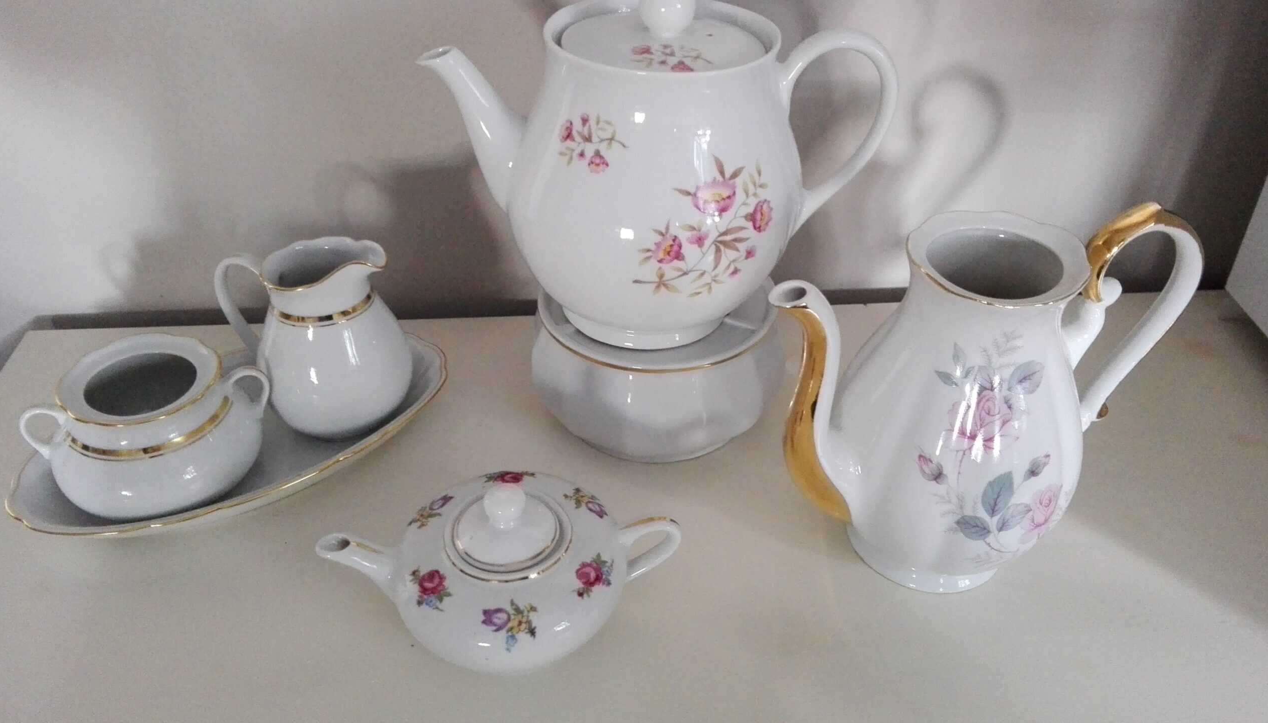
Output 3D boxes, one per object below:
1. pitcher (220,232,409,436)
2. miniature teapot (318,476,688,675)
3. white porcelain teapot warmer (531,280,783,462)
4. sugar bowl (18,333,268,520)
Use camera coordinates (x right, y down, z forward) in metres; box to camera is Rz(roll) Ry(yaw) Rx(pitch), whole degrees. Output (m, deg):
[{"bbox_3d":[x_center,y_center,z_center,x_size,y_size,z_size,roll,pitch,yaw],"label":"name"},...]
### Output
[{"bbox_3d":[-0.181,-0.013,0.522,0.102,0.104,0.078,4,37,5],"label":"pitcher"},{"bbox_3d":[-0.060,0.087,0.420,0.164,0.076,0.105,-2,37,-2],"label":"miniature teapot"},{"bbox_3d":[0.013,-0.006,0.527,0.143,0.075,0.143,1,37,0],"label":"white porcelain teapot warmer"},{"bbox_3d":[-0.252,0.036,0.487,0.122,0.067,0.098,-10,38,-14],"label":"sugar bowl"}]

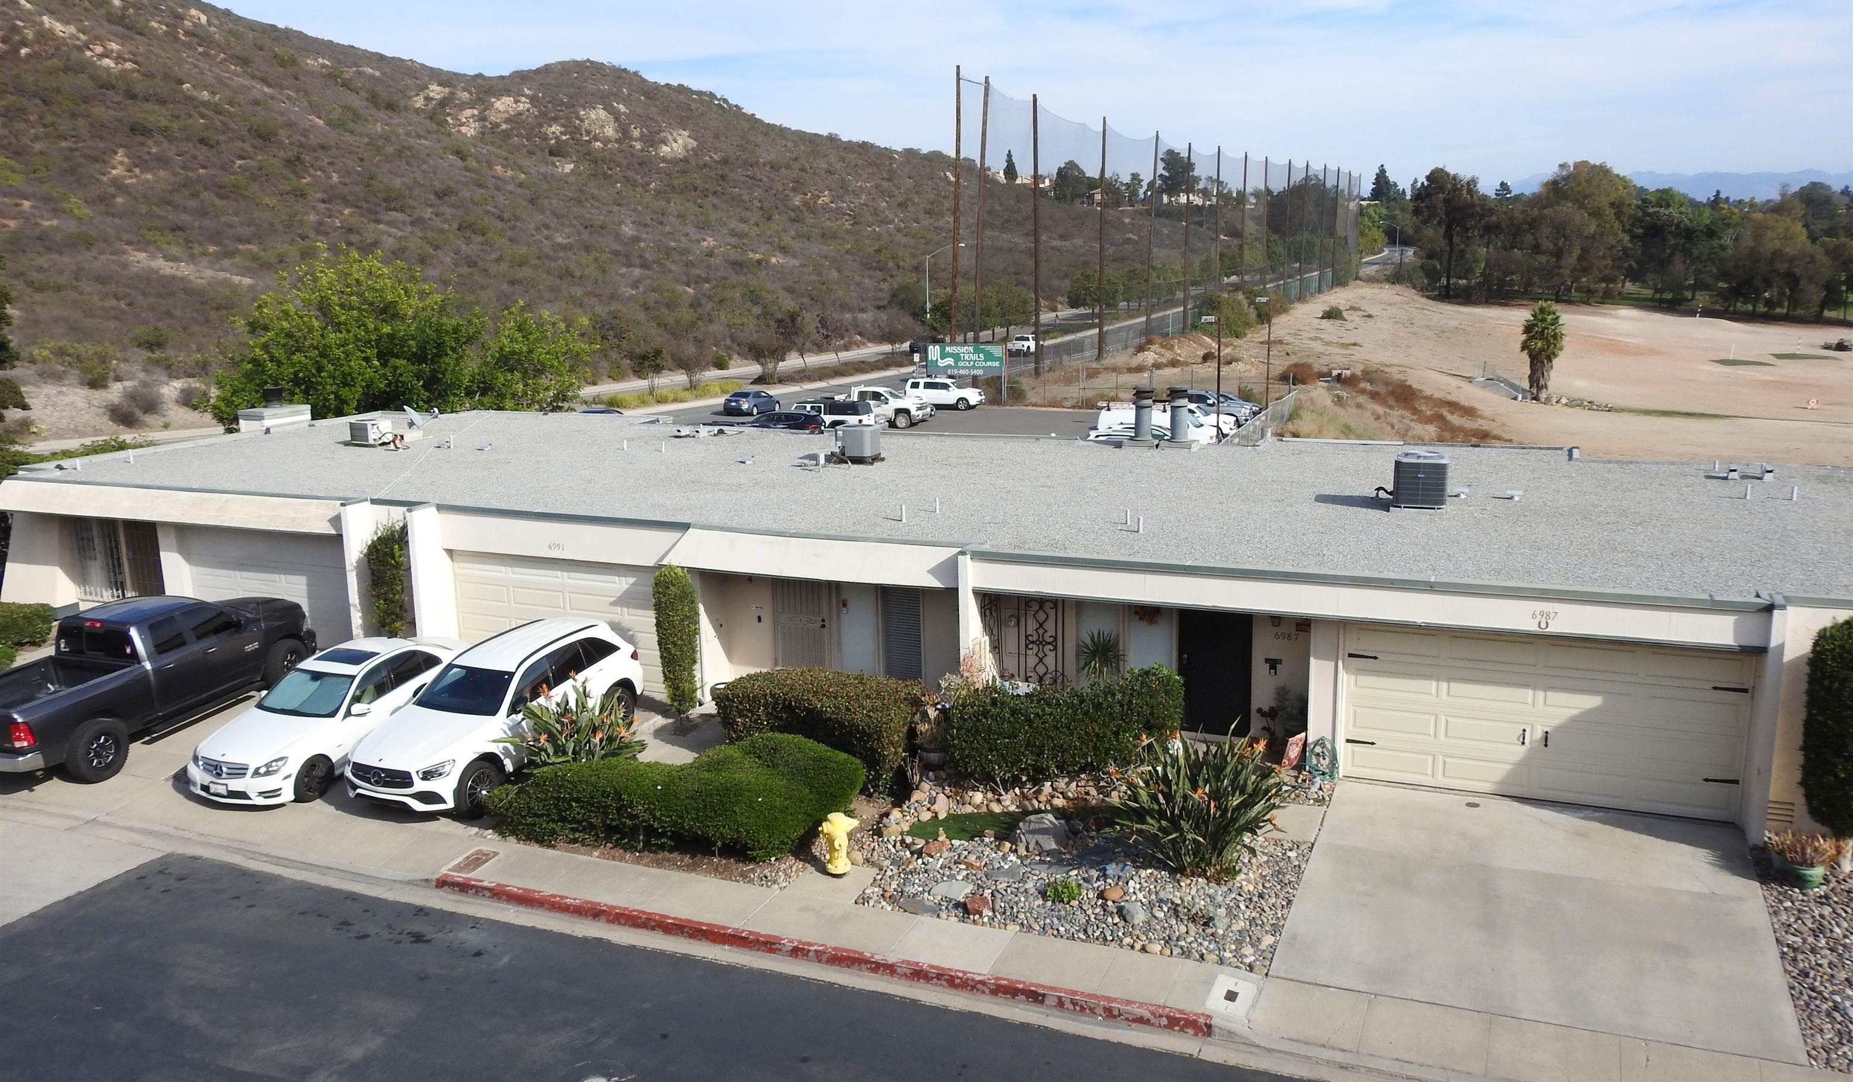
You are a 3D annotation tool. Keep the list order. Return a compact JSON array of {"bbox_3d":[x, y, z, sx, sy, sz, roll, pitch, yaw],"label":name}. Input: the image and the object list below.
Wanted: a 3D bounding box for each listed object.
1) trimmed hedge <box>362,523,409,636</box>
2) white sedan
[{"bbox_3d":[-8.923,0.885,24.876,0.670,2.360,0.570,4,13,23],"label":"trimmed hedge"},{"bbox_3d":[-8.532,2.448,22.037,1.800,1.450,4.580,4,16,25],"label":"white sedan"}]

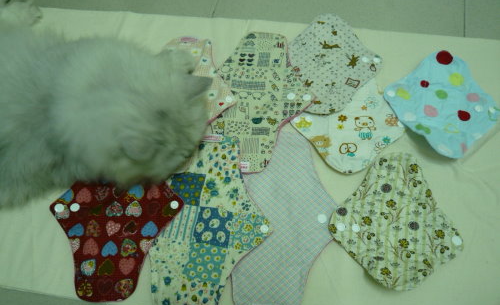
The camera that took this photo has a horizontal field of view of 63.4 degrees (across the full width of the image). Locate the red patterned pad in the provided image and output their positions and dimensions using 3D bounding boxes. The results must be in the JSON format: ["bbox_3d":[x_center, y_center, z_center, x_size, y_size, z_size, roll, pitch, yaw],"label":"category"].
[{"bbox_3d":[-0.179,0.069,0.538,0.184,0.012,0.246,-2,64,3],"label":"red patterned pad"}]

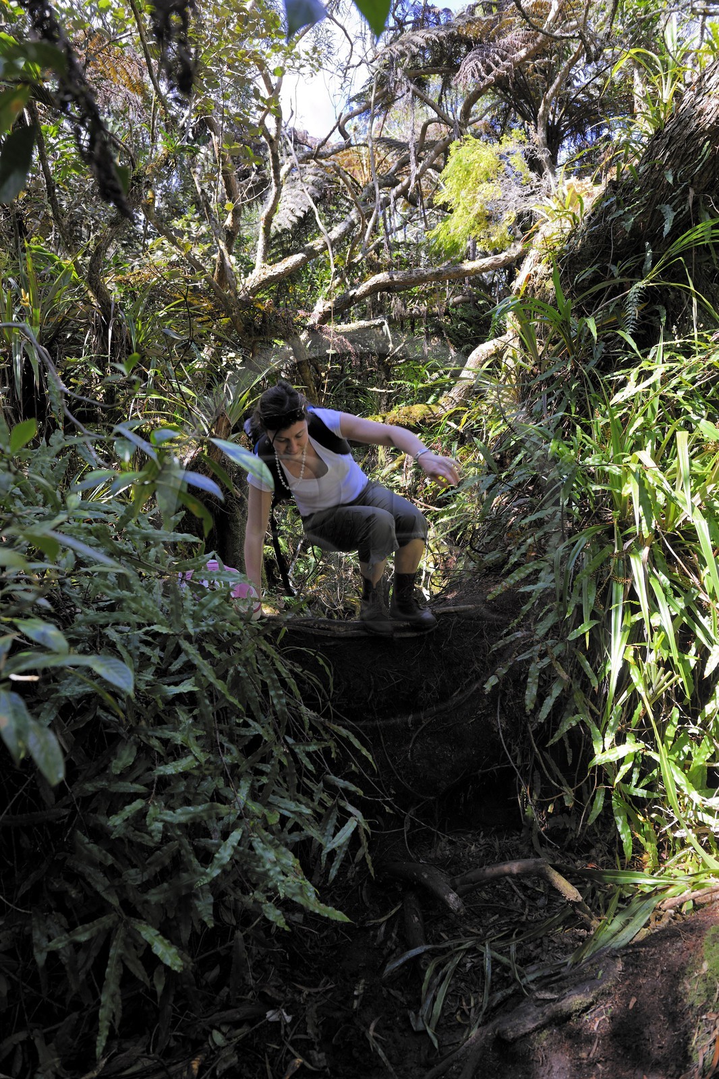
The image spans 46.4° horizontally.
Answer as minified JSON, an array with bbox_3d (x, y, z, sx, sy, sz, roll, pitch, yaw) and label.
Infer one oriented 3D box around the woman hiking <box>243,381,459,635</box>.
[{"bbox_3d":[-0.030,-0.120,3.320,0.820,0.960,0.750,0,1,-22],"label":"woman hiking"}]

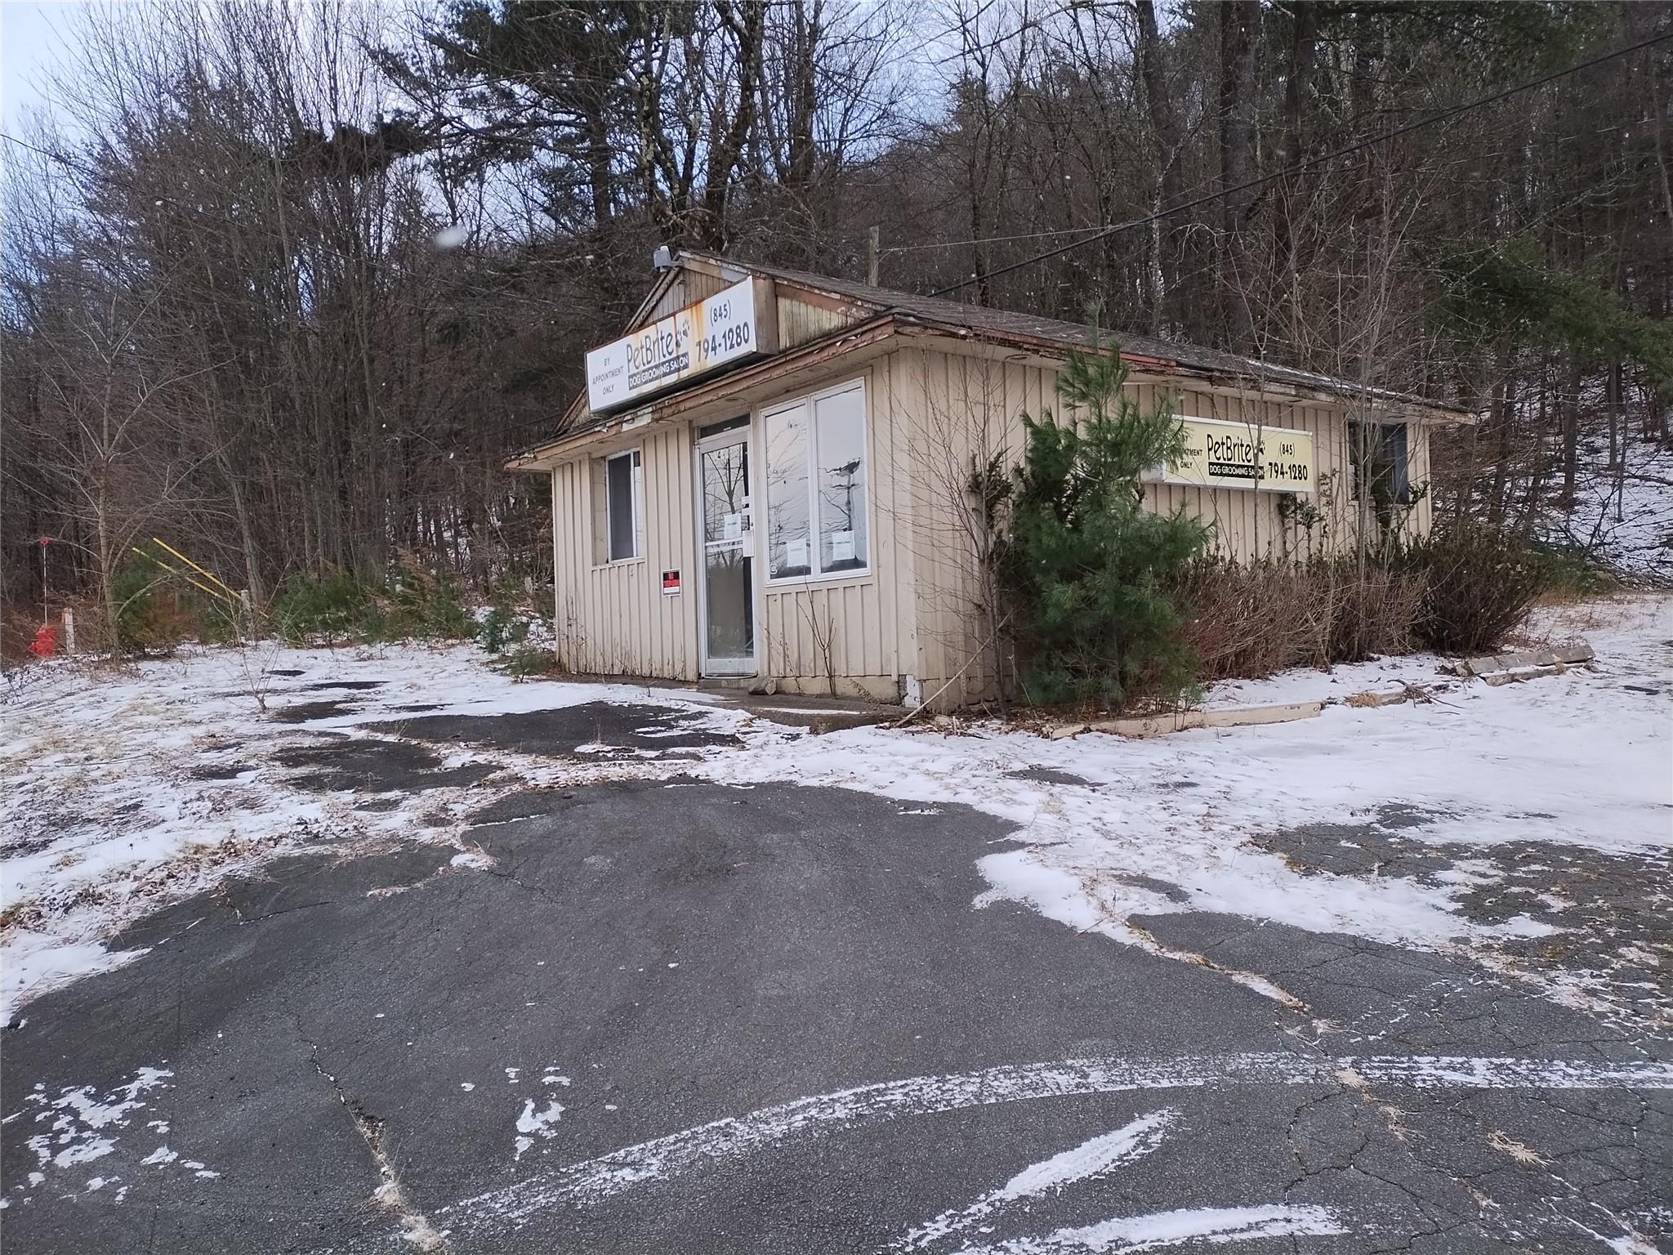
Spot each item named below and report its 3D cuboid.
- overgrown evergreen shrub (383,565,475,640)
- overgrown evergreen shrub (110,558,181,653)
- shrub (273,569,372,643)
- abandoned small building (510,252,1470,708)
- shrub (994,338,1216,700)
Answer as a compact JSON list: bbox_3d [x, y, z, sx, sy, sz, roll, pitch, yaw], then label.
[{"bbox_3d":[-6.919,-0.421,20.500,1.550,1.340,1.400,-2,0,-19],"label":"overgrown evergreen shrub"},{"bbox_3d":[-12.292,-0.395,21.500,1.280,1.720,1.300,-2,-1,-30],"label":"overgrown evergreen shrub"},{"bbox_3d":[-9.152,-0.395,21.500,1.750,1.340,1.500,-2,0,-23],"label":"shrub"},{"bbox_3d":[1.573,-1.468,13.253,7.972,4.076,6.837,-2,-1,-37],"label":"abandoned small building"},{"bbox_3d":[1.838,-0.727,8.350,1.400,2.600,1.350,-2,0,0],"label":"shrub"}]

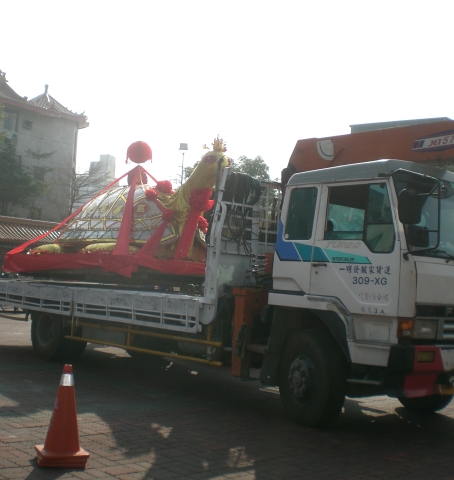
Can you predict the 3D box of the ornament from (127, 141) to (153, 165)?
[{"bbox_3d":[-1.509,-1.492,11.976,0.430,0.400,0.430,3,-3,0],"label":"ornament"}]

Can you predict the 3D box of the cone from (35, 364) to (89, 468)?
[{"bbox_3d":[-1.237,1.366,5.544,0.370,0.755,0.370,3,-3,-3],"label":"cone"}]

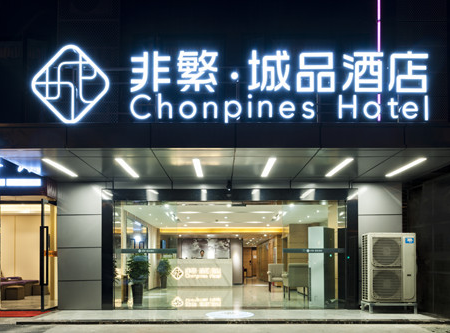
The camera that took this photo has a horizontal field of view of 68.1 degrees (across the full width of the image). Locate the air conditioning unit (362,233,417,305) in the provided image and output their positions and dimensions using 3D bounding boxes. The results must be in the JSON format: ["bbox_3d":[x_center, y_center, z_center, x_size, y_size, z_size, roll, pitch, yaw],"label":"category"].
[{"bbox_3d":[3.260,2.000,6.630,0.920,1.320,0.350,0,-3,0],"label":"air conditioning unit"}]

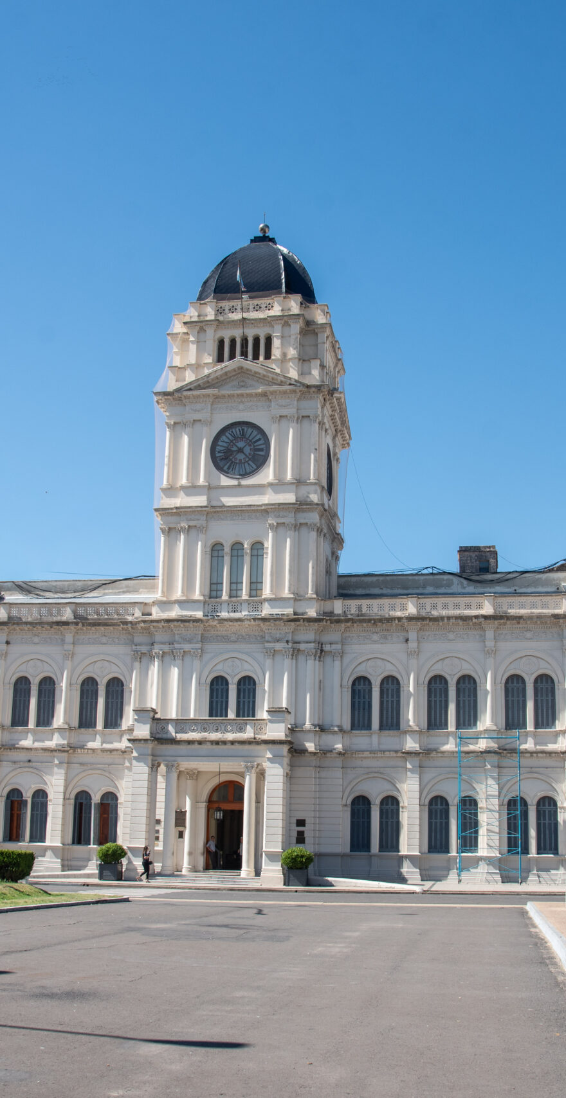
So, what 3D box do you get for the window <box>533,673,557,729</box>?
[{"bbox_3d":[12.848,7.517,53.947,1.049,2.700,0.250,-1,-14,8],"label":"window"}]

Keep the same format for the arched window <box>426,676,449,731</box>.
[{"bbox_3d":[7.862,7.829,55.683,1.070,2.760,0.300,-1,-14,10],"label":"arched window"}]

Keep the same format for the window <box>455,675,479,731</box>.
[{"bbox_3d":[8.902,7.471,53.132,1.100,2.690,0.300,-1,-15,10],"label":"window"}]

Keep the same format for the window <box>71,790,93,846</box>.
[{"bbox_3d":[-10.522,14.113,57.601,1.070,2.800,0.300,-1,-14,10],"label":"window"}]

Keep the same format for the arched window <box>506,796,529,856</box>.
[{"bbox_3d":[11.742,13.905,55.066,1.120,2.850,0.280,-1,-13,10],"label":"arched window"}]

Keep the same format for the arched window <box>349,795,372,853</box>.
[{"bbox_3d":[4.000,14.151,56.434,1.120,2.850,0.280,-1,-13,10],"label":"arched window"}]

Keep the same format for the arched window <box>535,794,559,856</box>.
[{"bbox_3d":[12.288,12.828,51.035,1.030,2.710,0.300,-1,-15,10],"label":"arched window"}]

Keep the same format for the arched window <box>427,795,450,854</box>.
[{"bbox_3d":[7.734,13.653,54.324,1.070,2.800,0.300,-1,-14,10],"label":"arched window"}]

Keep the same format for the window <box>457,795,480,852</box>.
[{"bbox_3d":[8.958,13.359,53.103,0.982,2.675,0.250,-1,-14,8],"label":"window"}]

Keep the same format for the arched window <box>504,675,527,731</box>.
[{"bbox_3d":[11.678,7.702,55.003,1.070,2.760,0.300,-1,-14,10],"label":"arched window"}]

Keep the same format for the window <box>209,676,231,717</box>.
[{"bbox_3d":[-3.146,7.656,54.789,1.060,2.690,0.300,-1,-15,10],"label":"window"}]

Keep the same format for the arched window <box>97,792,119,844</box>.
[{"bbox_3d":[-9.378,14.449,58.856,1.120,2.850,0.280,-1,-13,10],"label":"arched window"}]

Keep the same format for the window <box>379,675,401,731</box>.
[{"bbox_3d":[5.262,7.563,53.785,1.080,2.700,0.300,-1,-15,10],"label":"window"}]

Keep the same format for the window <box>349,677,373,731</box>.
[{"bbox_3d":[3.940,7.783,55.226,1.061,2.691,0.250,-1,-14,8],"label":"window"}]

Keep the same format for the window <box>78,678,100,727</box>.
[{"bbox_3d":[-10.695,8.465,60.452,1.120,2.850,0.280,-1,-13,10],"label":"window"}]

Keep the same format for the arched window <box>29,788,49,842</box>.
[{"bbox_3d":[-13.228,14.486,59.577,1.120,2.850,0.280,-1,-13,10],"label":"arched window"}]

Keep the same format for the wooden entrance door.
[{"bbox_3d":[-2.668,13.781,54.754,2.286,4.334,0.350,-1,-14,8],"label":"wooden entrance door"}]

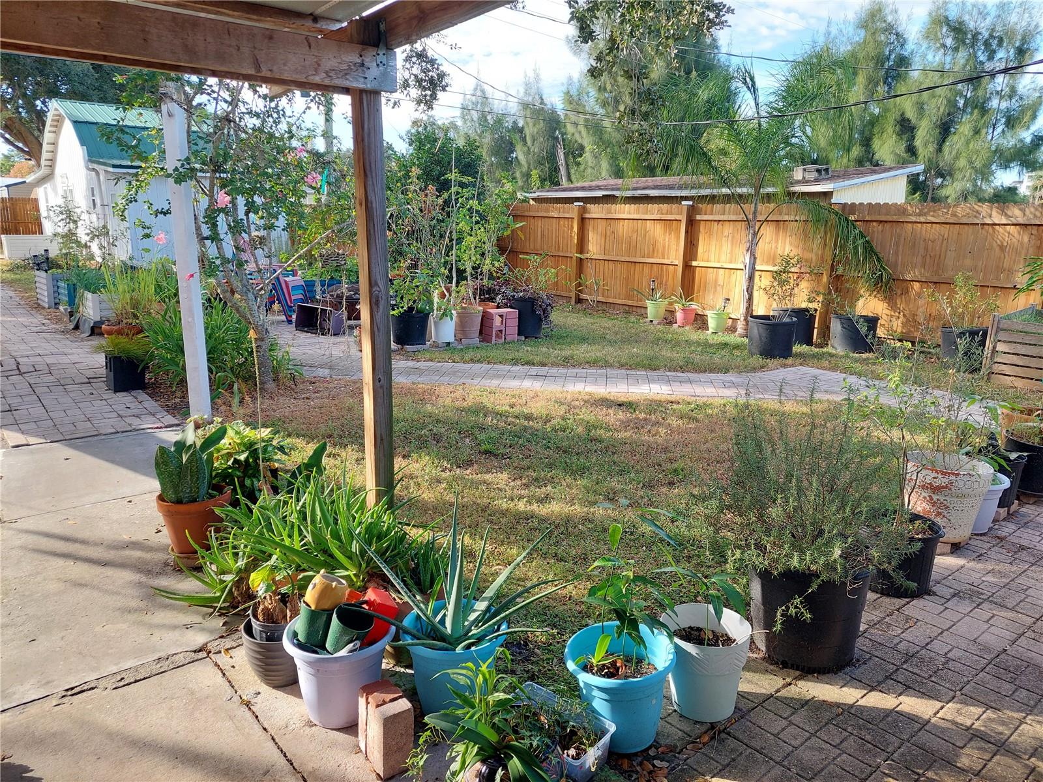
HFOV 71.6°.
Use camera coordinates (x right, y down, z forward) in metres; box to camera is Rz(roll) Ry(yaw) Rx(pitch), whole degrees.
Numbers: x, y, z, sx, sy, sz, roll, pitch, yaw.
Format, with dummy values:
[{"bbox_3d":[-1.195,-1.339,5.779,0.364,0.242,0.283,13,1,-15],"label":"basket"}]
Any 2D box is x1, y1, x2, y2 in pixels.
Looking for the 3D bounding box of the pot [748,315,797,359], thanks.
[{"bbox_3d":[3.044,-0.666,8.842,0.555,0.460,0.555,1,13,0],"label":"pot"}]

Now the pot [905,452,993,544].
[{"bbox_3d":[2.146,0.546,3.681,0.385,0.370,0.385,1,13,0],"label":"pot"}]

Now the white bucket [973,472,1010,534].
[{"bbox_3d":[2.446,0.602,3.963,0.350,0.280,0.350,0,13,0],"label":"white bucket"}]

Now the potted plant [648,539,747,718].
[{"bbox_3d":[0.594,0.789,2.440,0.350,0.600,0.350,4,13,16],"label":"potted plant"}]

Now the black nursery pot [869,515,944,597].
[{"bbox_3d":[1.741,0.768,3.325,0.335,0.265,0.335,7,14,29],"label":"black nursery pot"}]

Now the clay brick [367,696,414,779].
[{"bbox_3d":[-0.397,1.035,2.181,0.097,0.200,0.105,-10,16,-38],"label":"clay brick"}]

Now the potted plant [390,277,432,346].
[{"bbox_3d":[-1.405,-1.004,9.138,0.580,0.860,0.580,0,13,0],"label":"potted plant"}]

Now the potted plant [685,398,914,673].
[{"bbox_3d":[1.052,0.518,2.724,0.800,1.000,0.760,6,14,24],"label":"potted plant"}]

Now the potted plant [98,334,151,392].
[{"bbox_3d":[-3.320,-0.259,6.054,0.400,0.460,0.400,-7,14,-29],"label":"potted plant"}]

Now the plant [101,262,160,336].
[{"bbox_3d":[-4.622,-1.085,8.522,0.620,0.860,0.580,-6,14,-28],"label":"plant"}]

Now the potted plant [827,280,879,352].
[{"bbox_3d":[4.230,-0.949,9.218,0.630,0.870,0.580,1,13,0],"label":"potted plant"}]

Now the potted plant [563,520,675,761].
[{"bbox_3d":[0.312,0.759,2.283,0.350,0.700,0.360,2,13,9],"label":"potted plant"}]

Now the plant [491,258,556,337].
[{"bbox_3d":[0.059,-1.238,9.658,0.860,1.060,0.760,1,13,0],"label":"plant"}]

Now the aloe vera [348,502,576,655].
[{"bbox_3d":[-0.200,0.606,2.409,0.730,0.510,0.600,1,13,0],"label":"aloe vera"}]

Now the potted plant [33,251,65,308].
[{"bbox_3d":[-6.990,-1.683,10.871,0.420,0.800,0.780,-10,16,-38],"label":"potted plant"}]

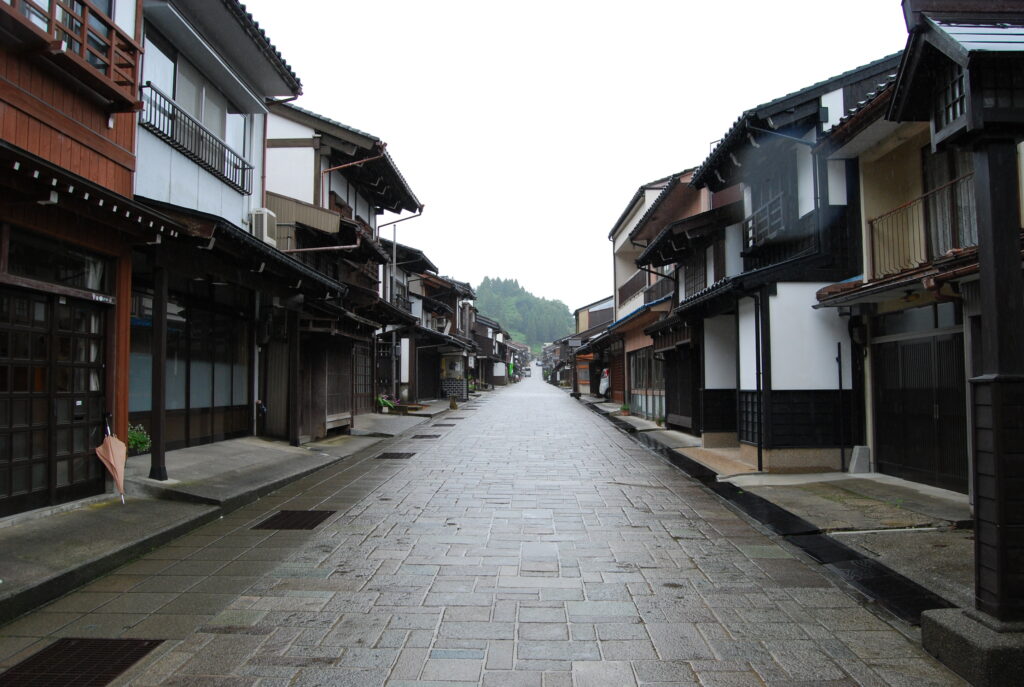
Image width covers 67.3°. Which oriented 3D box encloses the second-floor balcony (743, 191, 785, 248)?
[{"bbox_3d":[4.482,-2.051,13.384,0.260,0.580,2.200,0,-3,1],"label":"second-floor balcony"}]

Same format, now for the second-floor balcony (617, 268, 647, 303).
[{"bbox_3d":[4.649,-2.164,29.883,0.100,0.780,6.600,0,-3,0],"label":"second-floor balcony"}]

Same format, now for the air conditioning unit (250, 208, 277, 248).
[{"bbox_3d":[-4.041,-1.849,12.585,0.260,0.570,0.600,0,-3,0],"label":"air conditioning unit"}]

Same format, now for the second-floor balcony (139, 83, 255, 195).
[{"bbox_3d":[-4.016,-2.534,10.036,0.160,0.430,3.300,0,-3,0],"label":"second-floor balcony"}]

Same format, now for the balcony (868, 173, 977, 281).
[{"bbox_3d":[4.884,-1.340,9.006,0.130,0.770,2.750,0,-3,1],"label":"balcony"}]

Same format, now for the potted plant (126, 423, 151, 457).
[{"bbox_3d":[-4.825,1.242,9.900,0.380,0.460,0.400,0,-3,0],"label":"potted plant"}]

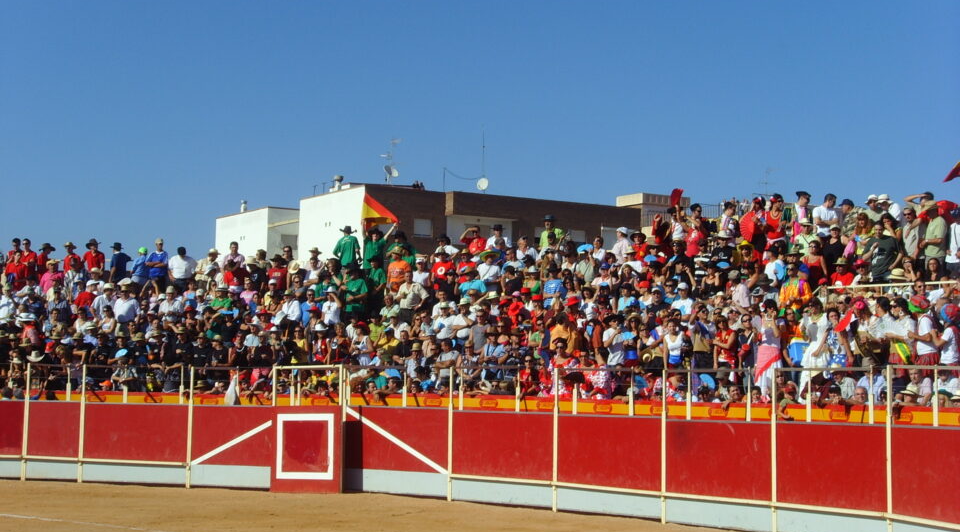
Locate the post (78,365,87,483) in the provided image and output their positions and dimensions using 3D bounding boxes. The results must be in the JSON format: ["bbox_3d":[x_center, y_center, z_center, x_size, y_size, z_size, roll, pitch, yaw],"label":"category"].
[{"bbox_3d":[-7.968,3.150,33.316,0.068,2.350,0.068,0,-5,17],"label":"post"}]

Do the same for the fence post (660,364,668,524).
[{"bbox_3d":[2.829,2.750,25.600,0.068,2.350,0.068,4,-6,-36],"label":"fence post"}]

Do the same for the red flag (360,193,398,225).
[{"bbox_3d":[-2.356,-1.336,39.000,0.880,0.740,0.300,1,-5,7],"label":"red flag"}]

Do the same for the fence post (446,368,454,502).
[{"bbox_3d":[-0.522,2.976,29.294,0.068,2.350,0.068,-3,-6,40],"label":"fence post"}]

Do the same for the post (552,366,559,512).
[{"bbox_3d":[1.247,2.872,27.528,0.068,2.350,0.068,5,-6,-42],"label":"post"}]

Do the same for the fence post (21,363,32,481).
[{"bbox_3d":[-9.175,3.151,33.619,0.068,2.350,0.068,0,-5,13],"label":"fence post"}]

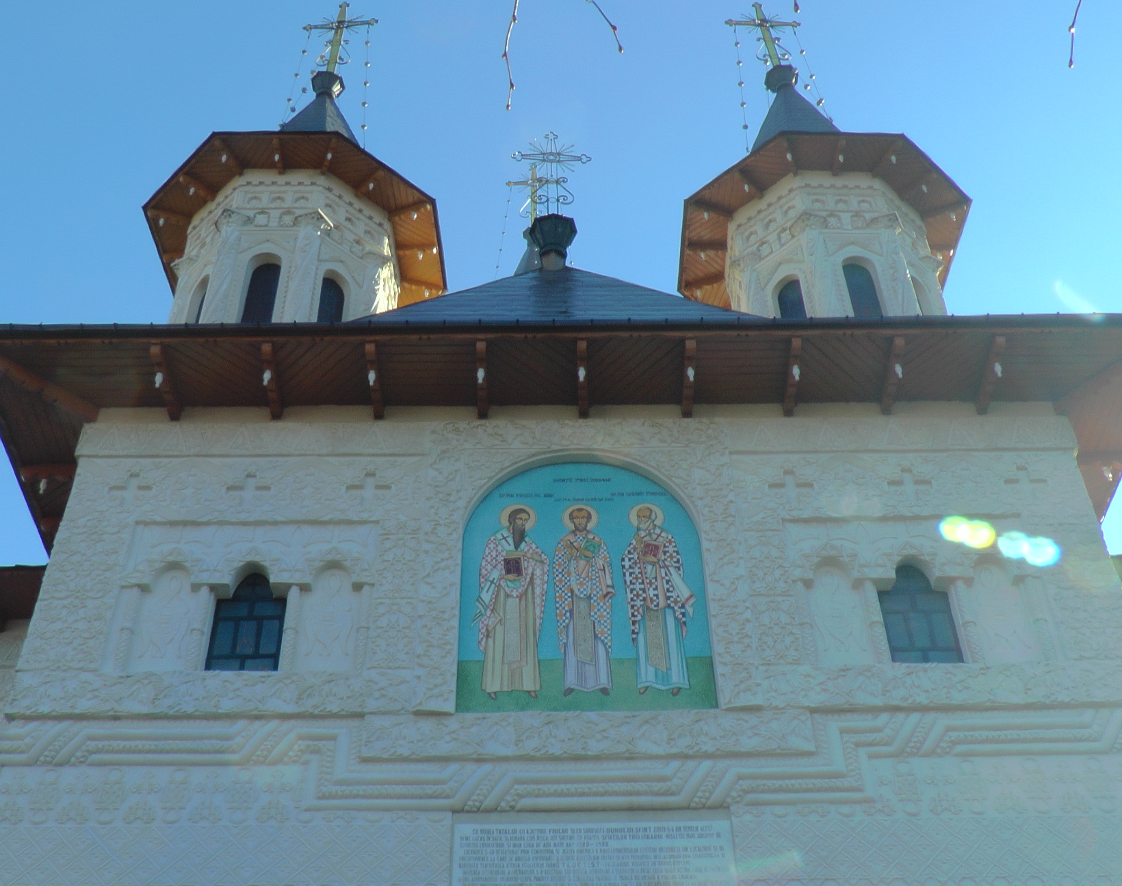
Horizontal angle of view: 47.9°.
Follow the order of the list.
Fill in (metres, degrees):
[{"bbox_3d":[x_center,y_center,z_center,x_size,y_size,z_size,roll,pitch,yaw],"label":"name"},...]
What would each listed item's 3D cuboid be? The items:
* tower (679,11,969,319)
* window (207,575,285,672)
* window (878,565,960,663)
[{"bbox_3d":[4.182,-4.554,21.810,4.500,11.200,4.500,0,-40,-1],"label":"tower"},{"bbox_3d":[-2.544,1.446,10.286,0.620,1.060,0.200,0,-40,-1],"label":"window"},{"bbox_3d":[2.915,1.401,10.379,0.620,1.060,0.200,0,-40,-1],"label":"window"}]

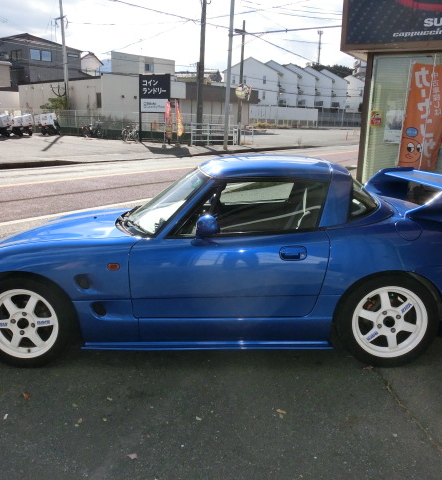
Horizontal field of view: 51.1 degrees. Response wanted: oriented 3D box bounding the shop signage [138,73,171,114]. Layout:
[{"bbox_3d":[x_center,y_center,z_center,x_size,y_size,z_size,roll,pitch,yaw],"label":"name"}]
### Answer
[{"bbox_3d":[-3.614,-8.066,25.500,2.000,2.000,0.150,9,17,28],"label":"shop signage"}]

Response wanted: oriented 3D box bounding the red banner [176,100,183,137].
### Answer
[{"bbox_3d":[-2.200,-6.440,24.500,0.450,1.850,0.200,3,15,5],"label":"red banner"}]

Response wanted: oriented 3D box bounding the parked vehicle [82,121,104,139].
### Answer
[{"bbox_3d":[-7.312,-6.259,26.300,0.600,1.000,1.600,9,16,26],"label":"parked vehicle"}]

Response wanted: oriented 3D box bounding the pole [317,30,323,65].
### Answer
[{"bbox_3d":[26.801,-51.249,125.000,1.500,11.000,1.500,2,15,0],"label":"pole"}]

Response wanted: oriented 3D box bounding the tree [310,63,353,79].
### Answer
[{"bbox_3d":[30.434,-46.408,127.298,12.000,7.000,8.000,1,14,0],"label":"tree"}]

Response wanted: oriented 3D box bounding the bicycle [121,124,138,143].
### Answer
[{"bbox_3d":[-4.808,-5.621,24.396,0.550,1.030,1.720,-8,17,-32],"label":"bicycle"}]

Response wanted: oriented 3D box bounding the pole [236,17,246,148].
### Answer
[{"bbox_3d":[1.077,-7.897,23.572,0.300,6.070,0.250,2,14,0],"label":"pole"}]

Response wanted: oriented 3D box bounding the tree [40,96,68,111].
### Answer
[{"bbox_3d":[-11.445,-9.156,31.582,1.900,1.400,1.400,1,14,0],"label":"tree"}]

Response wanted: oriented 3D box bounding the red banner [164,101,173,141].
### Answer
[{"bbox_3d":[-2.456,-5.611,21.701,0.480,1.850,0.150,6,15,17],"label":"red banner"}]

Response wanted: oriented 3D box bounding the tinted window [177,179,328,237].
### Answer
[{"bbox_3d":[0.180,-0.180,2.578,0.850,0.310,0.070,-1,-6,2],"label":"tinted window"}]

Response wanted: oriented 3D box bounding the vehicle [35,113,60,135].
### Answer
[{"bbox_3d":[-9.804,-6.593,26.500,0.630,1.220,1.600,6,15,17],"label":"vehicle"}]

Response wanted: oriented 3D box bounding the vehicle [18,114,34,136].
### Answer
[{"bbox_3d":[-11.011,-6.515,26.300,0.650,1.220,1.650,-6,16,-27],"label":"vehicle"}]

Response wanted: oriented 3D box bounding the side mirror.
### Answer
[{"bbox_3d":[-0.073,-0.068,2.435,0.120,0.115,0.175,-1,13,2],"label":"side mirror"}]

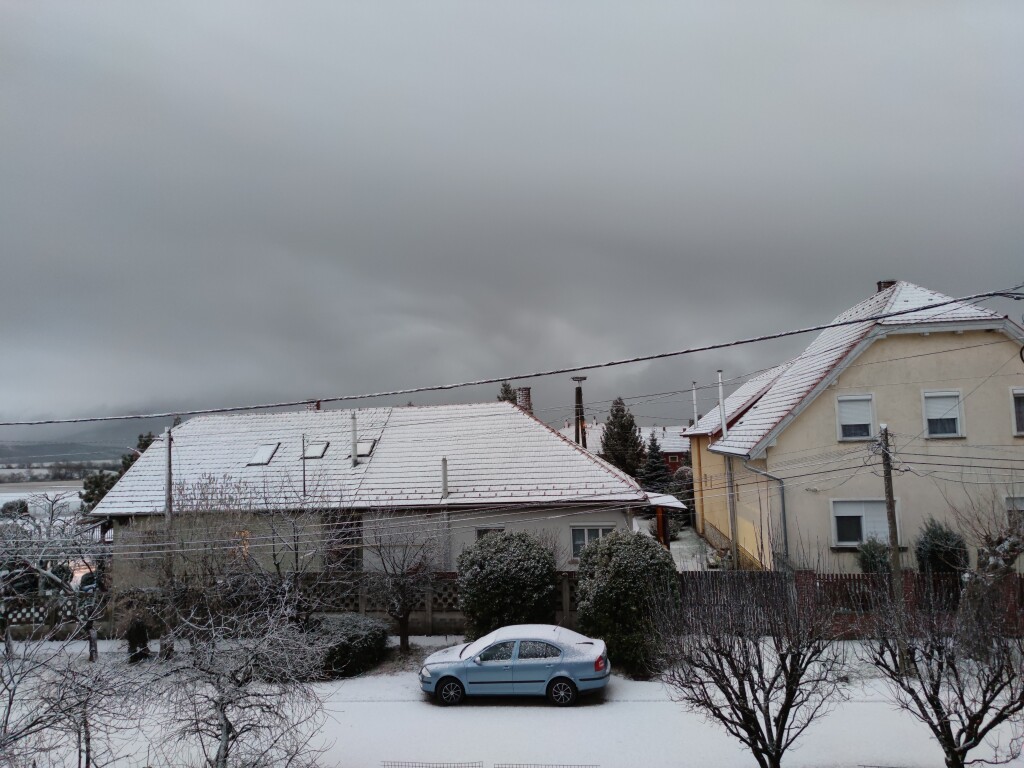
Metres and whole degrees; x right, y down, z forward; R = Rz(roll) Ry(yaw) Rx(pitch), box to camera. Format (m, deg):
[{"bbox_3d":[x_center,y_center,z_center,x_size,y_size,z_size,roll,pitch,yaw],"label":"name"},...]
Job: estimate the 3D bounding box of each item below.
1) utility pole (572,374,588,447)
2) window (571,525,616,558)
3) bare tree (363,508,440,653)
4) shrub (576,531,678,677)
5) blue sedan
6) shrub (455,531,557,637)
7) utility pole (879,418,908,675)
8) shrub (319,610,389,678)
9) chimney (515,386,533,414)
[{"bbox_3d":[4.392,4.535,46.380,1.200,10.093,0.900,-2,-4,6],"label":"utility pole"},{"bbox_3d":[2.996,5.834,26.100,1.600,1.200,0.150,-3,-4,8],"label":"window"},{"bbox_3d":[-3.340,5.849,21.155,2.307,4.119,2.200,-2,-4,6],"label":"bare tree"},{"bbox_3d":[3.201,5.874,19.828,2.774,3.412,2.600,-2,-4,6],"label":"shrub"},{"bbox_3d":[0.040,6.810,17.280,4.570,1.480,1.780,-2,-4,6],"label":"blue sedan"},{"bbox_3d":[-0.160,6.033,20.529,2.859,3.436,2.700,-2,-4,6],"label":"shrub"},{"bbox_3d":[9.558,4.121,17.782,0.280,6.156,0.260,-2,-4,6],"label":"utility pole"},{"bbox_3d":[-4.437,7.204,19.949,2.000,1.314,1.900,-2,-4,6],"label":"shrub"},{"bbox_3d":[0.490,0.716,30.800,0.680,1.250,0.620,-3,-4,8],"label":"chimney"}]

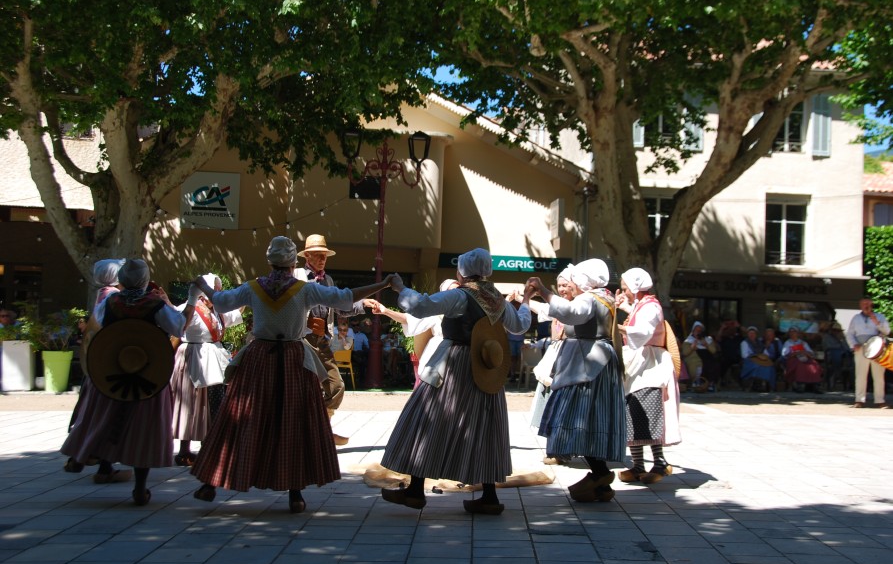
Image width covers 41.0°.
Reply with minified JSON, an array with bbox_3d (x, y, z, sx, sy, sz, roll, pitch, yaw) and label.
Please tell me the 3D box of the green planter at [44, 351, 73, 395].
[{"bbox_3d":[-6.388,1.486,19.600,0.480,0.700,0.480,1,-2,0],"label":"green planter"}]

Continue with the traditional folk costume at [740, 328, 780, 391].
[{"bbox_3d":[5.893,1.436,22.400,0.720,1.220,0.780,2,-3,0],"label":"traditional folk costume"}]

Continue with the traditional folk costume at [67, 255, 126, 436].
[{"bbox_3d":[-2.407,0.574,8.400,0.620,1.500,0.600,2,-3,-9],"label":"traditional folk costume"}]

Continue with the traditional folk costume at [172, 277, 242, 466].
[{"bbox_3d":[-1.941,0.667,9.650,0.550,1.420,0.620,-1,-3,44],"label":"traditional folk costume"}]

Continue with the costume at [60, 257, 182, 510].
[{"bbox_3d":[-2.077,0.631,7.650,0.750,1.550,0.680,2,-2,-14],"label":"costume"}]

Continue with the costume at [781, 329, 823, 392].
[{"bbox_3d":[6.425,1.421,21.600,0.730,1.170,0.750,1,-2,3],"label":"costume"}]

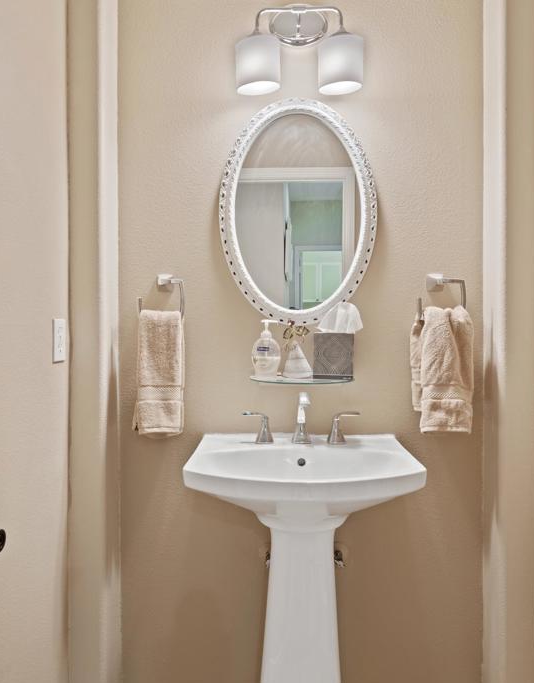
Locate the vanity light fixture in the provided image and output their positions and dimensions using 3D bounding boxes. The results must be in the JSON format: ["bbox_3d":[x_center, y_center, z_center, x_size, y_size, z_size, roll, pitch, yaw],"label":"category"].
[{"bbox_3d":[0.093,-0.864,1.482,0.360,0.275,0.167,0,0,0],"label":"vanity light fixture"}]

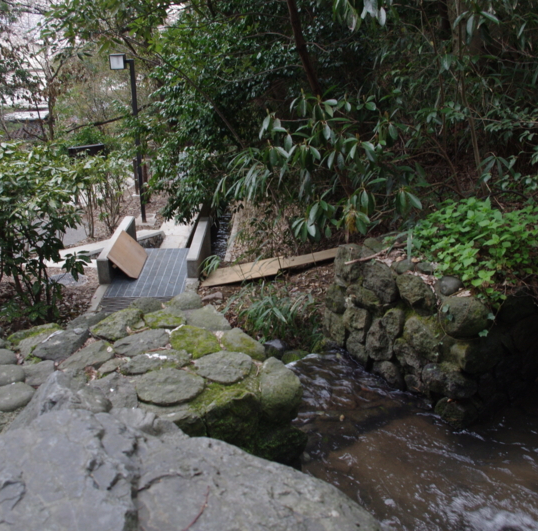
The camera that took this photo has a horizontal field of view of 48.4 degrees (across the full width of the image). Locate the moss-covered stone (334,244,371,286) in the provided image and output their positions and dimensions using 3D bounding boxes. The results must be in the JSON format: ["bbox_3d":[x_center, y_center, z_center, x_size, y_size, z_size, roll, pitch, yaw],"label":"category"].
[{"bbox_3d":[0.901,-0.011,6.462,0.340,0.410,0.420,-12,23,-29],"label":"moss-covered stone"}]

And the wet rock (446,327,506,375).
[{"bbox_3d":[1.580,0.650,4.584,0.460,0.350,0.380,-9,22,-24],"label":"wet rock"}]

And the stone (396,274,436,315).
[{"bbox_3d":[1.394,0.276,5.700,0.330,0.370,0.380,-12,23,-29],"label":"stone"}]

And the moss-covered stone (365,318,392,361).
[{"bbox_3d":[0.982,0.664,5.374,0.249,0.407,0.211,-13,24,-31],"label":"moss-covered stone"}]

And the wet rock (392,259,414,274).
[{"bbox_3d":[1.259,0.009,5.650,0.190,0.140,0.224,-13,24,-31],"label":"wet rock"}]

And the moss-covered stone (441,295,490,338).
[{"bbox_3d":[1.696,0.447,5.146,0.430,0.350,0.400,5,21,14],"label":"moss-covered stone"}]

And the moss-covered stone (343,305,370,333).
[{"bbox_3d":[0.818,0.495,5.599,0.225,0.264,0.265,-13,24,-31],"label":"moss-covered stone"}]

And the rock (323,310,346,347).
[{"bbox_3d":[0.736,0.697,6.733,0.280,0.420,0.270,-12,23,-29],"label":"rock"}]

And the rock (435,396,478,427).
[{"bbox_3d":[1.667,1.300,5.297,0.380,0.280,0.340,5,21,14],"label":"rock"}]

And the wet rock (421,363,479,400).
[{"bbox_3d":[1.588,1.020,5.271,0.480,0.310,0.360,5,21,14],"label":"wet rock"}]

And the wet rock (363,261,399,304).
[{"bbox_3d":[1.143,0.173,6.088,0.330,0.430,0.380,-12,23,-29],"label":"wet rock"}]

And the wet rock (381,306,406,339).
[{"bbox_3d":[1.079,0.498,5.233,0.221,0.290,0.233,-13,24,-31],"label":"wet rock"}]

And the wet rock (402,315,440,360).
[{"bbox_3d":[1.436,0.678,5.642,0.330,0.410,0.380,-12,23,-29],"label":"wet rock"}]

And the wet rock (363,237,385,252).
[{"bbox_3d":[1.101,-0.219,6.250,0.212,0.157,0.249,-13,24,-31],"label":"wet rock"}]

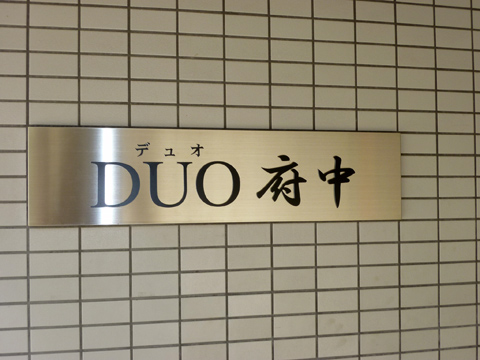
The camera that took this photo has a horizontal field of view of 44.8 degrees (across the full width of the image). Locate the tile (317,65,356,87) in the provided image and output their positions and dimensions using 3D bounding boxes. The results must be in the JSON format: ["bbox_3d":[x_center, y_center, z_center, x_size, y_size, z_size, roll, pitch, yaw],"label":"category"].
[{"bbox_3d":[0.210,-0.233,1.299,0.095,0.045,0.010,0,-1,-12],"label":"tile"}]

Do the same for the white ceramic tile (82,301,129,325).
[{"bbox_3d":[-0.272,0.268,1.183,0.095,0.045,0.008,0,-1,-13],"label":"white ceramic tile"}]

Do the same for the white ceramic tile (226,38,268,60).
[{"bbox_3d":[0.015,-0.282,1.262,0.095,0.045,0.008,0,-1,-13],"label":"white ceramic tile"}]

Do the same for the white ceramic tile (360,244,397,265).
[{"bbox_3d":[0.312,0.166,1.318,0.095,0.045,0.008,0,-2,-13],"label":"white ceramic tile"}]

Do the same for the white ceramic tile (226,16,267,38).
[{"bbox_3d":[0.015,-0.333,1.263,0.095,0.045,0.008,0,-1,-13],"label":"white ceramic tile"}]

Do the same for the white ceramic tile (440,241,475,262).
[{"bbox_3d":[0.507,0.166,1.359,0.095,0.045,0.008,0,-2,-13],"label":"white ceramic tile"}]

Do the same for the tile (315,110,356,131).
[{"bbox_3d":[0.212,-0.133,1.304,0.095,0.045,0.008,0,-2,-13],"label":"tile"}]

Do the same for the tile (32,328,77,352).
[{"bbox_3d":[-0.370,0.318,1.159,0.095,0.045,0.008,0,-2,-13],"label":"tile"}]

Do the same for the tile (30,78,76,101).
[{"bbox_3d":[-0.374,-0.182,1.172,0.095,0.045,0.008,0,-2,-13],"label":"tile"}]

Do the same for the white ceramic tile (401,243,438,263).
[{"bbox_3d":[0.410,0.166,1.339,0.095,0.045,0.008,0,-1,-13],"label":"white ceramic tile"}]

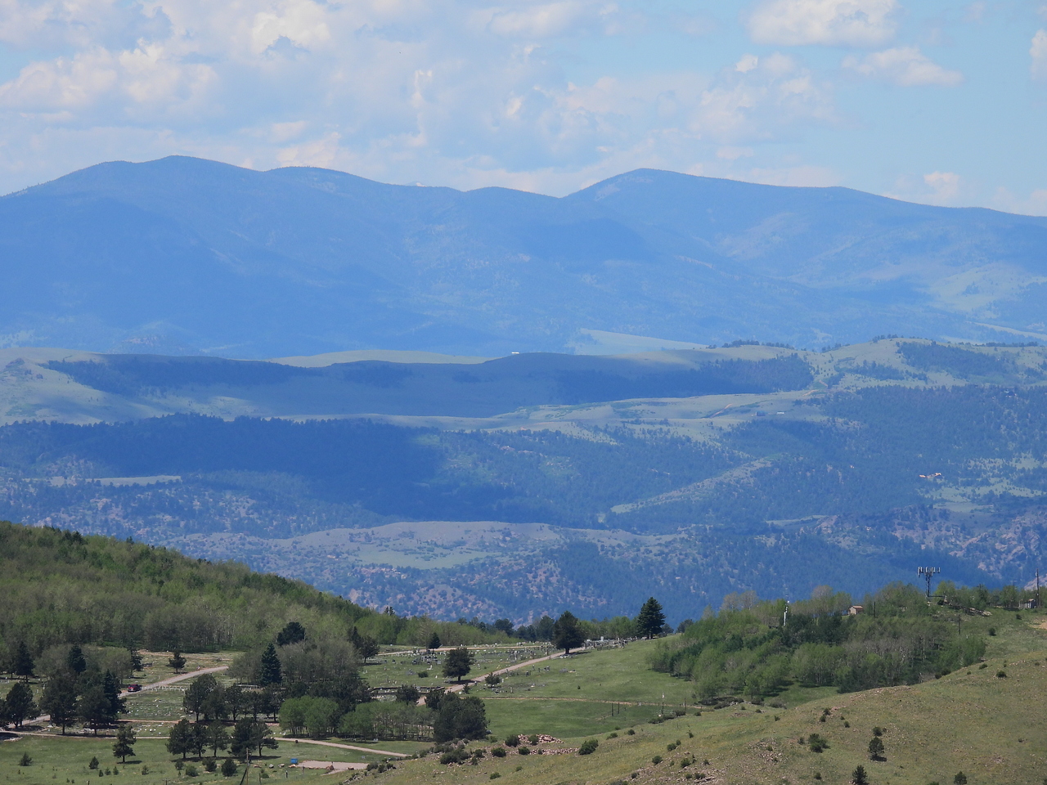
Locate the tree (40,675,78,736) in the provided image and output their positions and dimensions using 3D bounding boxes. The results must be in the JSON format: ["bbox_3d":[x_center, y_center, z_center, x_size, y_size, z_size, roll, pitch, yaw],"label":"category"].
[{"bbox_3d":[-122.990,82.540,2800.000,9.950,16.010,9.650,0,1,0],"label":"tree"}]

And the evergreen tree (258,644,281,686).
[{"bbox_3d":[-69.590,74.930,2910.000,6.300,12.030,6.110,0,1,0],"label":"evergreen tree"}]

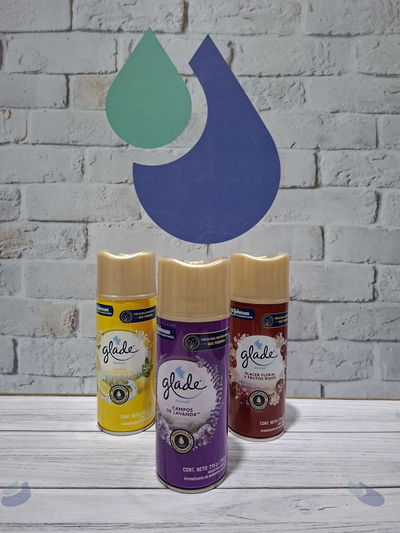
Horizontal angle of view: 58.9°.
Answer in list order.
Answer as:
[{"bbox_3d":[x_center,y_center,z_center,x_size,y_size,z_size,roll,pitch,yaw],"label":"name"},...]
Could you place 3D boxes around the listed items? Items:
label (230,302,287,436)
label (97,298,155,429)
[{"bbox_3d":[0.058,0.097,0.361,0.059,0.131,0.059,2,6,10],"label":"label"},{"bbox_3d":[-0.075,0.094,0.368,0.059,0.131,0.059,1,6,3],"label":"label"}]

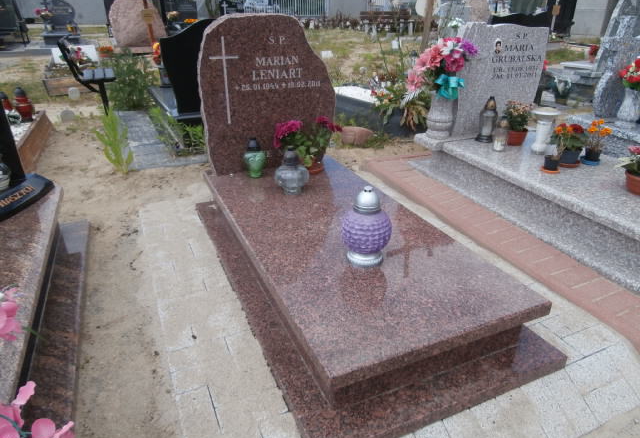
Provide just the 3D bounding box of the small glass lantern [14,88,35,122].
[{"bbox_3d":[-2.827,-1.086,4.215,0.155,0.300,0.155,-11,27,-21],"label":"small glass lantern"}]

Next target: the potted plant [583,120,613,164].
[{"bbox_3d":[1.581,-0.438,2.541,0.145,0.245,0.145,-11,27,-21],"label":"potted plant"}]

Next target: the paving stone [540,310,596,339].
[{"bbox_3d":[0.932,0.415,1.666,0.200,0.060,0.100,-11,27,-21],"label":"paving stone"}]

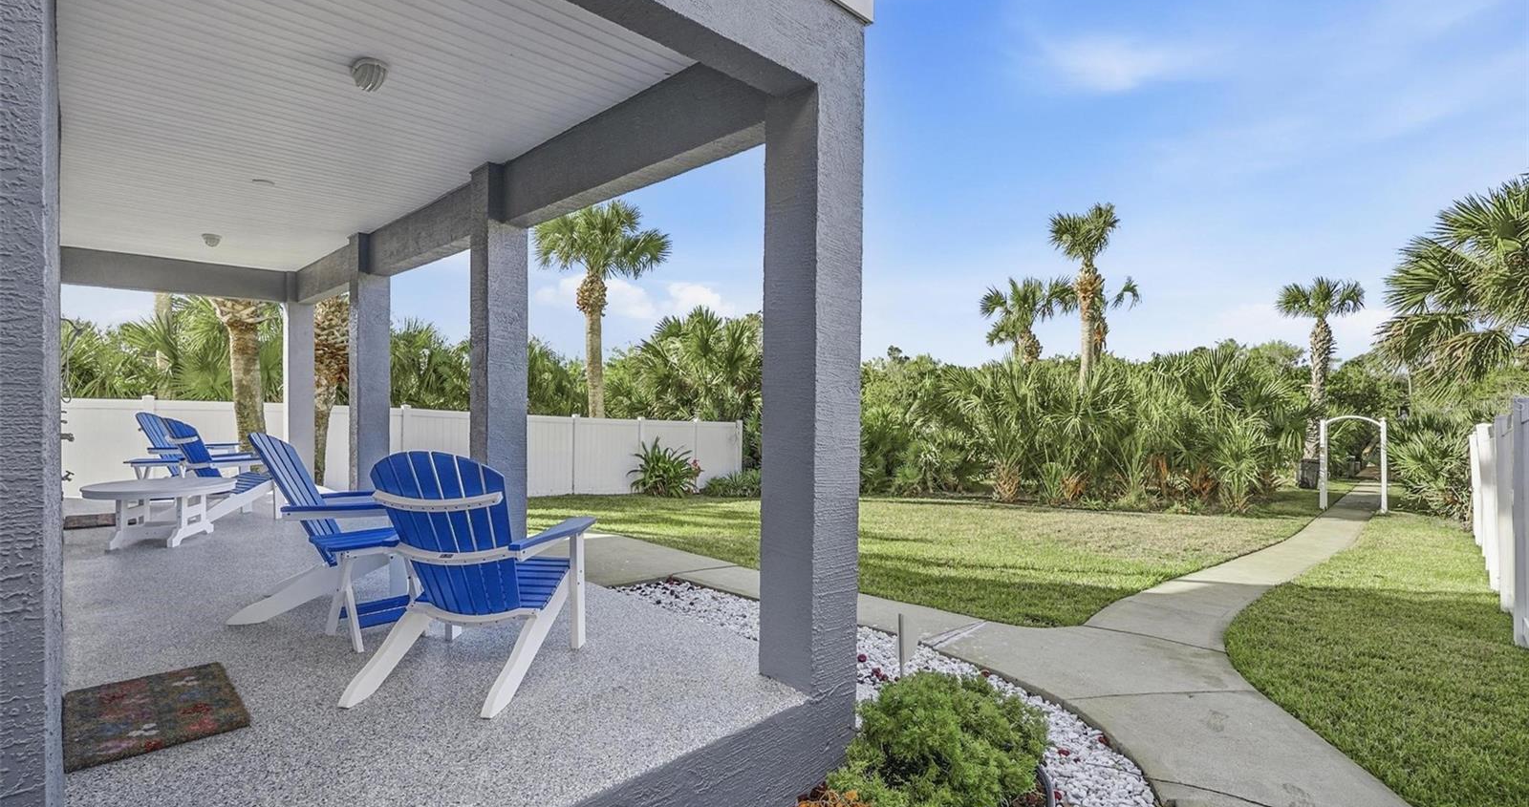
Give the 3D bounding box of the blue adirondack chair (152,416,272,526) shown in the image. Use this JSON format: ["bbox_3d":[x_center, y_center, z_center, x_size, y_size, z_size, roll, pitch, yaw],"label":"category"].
[{"bbox_3d":[-4.811,0.552,6.000,0.776,0.948,0.794,1,1,30],"label":"blue adirondack chair"}]

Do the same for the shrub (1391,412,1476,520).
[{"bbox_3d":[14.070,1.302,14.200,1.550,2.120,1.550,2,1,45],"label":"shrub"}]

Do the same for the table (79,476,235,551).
[{"bbox_3d":[-4.619,0.838,5.212,0.928,0.434,0.928,0,1,-13],"label":"table"}]

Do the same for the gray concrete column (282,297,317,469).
[{"bbox_3d":[-6.615,-0.244,9.636,0.314,2.370,0.314,2,1,45],"label":"gray concrete column"}]

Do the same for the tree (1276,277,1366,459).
[{"bbox_3d":[18.044,-0.701,21.992,2.500,6.812,2.500,1,1,39],"label":"tree"}]

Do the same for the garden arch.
[{"bbox_3d":[12.083,1.225,13.900,1.030,2.010,0.130,2,1,45],"label":"garden arch"}]

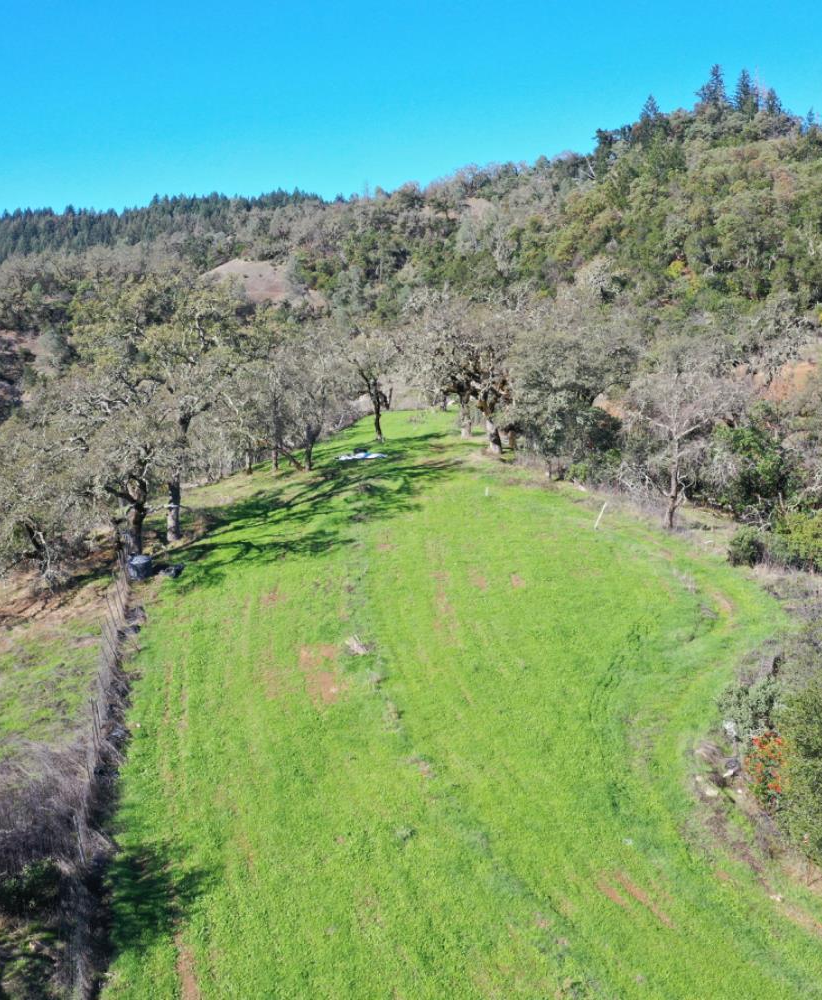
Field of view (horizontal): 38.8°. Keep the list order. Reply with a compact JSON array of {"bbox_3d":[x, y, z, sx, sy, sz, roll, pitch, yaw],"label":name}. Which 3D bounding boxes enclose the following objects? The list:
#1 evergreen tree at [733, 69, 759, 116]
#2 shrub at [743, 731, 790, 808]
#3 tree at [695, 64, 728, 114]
[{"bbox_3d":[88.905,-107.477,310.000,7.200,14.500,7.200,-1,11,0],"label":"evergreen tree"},{"bbox_3d":[10.823,8.241,35.500,1.600,1.950,1.500,-1,11,0],"label":"shrub"},{"bbox_3d":[79.874,-108.100,310.000,8.800,15.500,8.800,-1,11,0],"label":"tree"}]

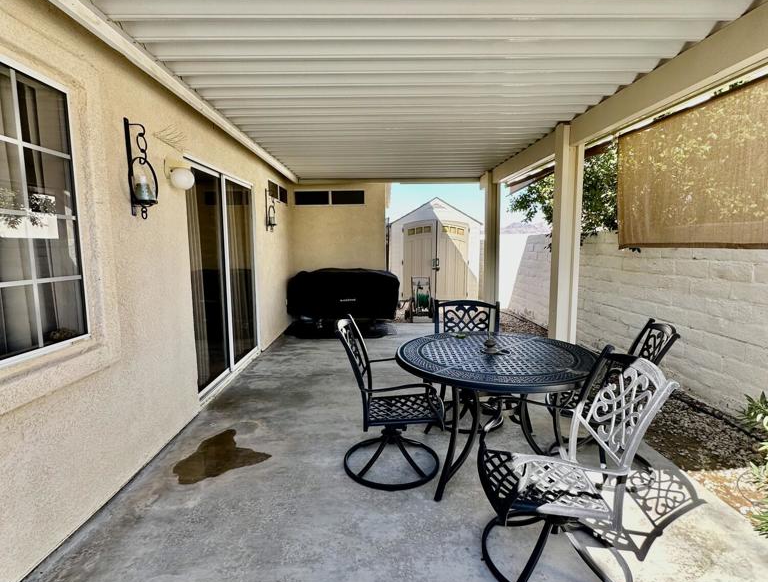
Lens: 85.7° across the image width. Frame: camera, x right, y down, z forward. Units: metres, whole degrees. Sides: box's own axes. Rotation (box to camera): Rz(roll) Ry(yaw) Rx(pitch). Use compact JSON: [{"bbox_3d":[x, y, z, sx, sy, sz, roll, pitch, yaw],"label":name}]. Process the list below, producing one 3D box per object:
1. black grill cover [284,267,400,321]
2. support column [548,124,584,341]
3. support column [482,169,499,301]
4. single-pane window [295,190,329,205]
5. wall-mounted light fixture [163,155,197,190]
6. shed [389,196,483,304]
[{"bbox_3d":[-0.617,0.018,6.583,1.685,0.790,0.660,-1,7,-1],"label":"black grill cover"},{"bbox_3d":[1.872,-0.367,4.269,0.210,2.590,0.190,-1,7,-1],"label":"support column"},{"bbox_3d":[1.812,-0.667,6.891,0.195,2.595,0.190,-1,7,-1],"label":"support column"},{"bbox_3d":[-1.293,-1.655,7.396,0.604,0.260,0.060,-1,7,-1],"label":"single-pane window"},{"bbox_3d":[-1.518,-0.880,3.116,0.203,0.245,0.170,-1,7,-1],"label":"wall-mounted light fixture"},{"bbox_3d":[1.245,-1.124,11.121,2.310,2.520,2.100,-1,7,-1],"label":"shed"}]

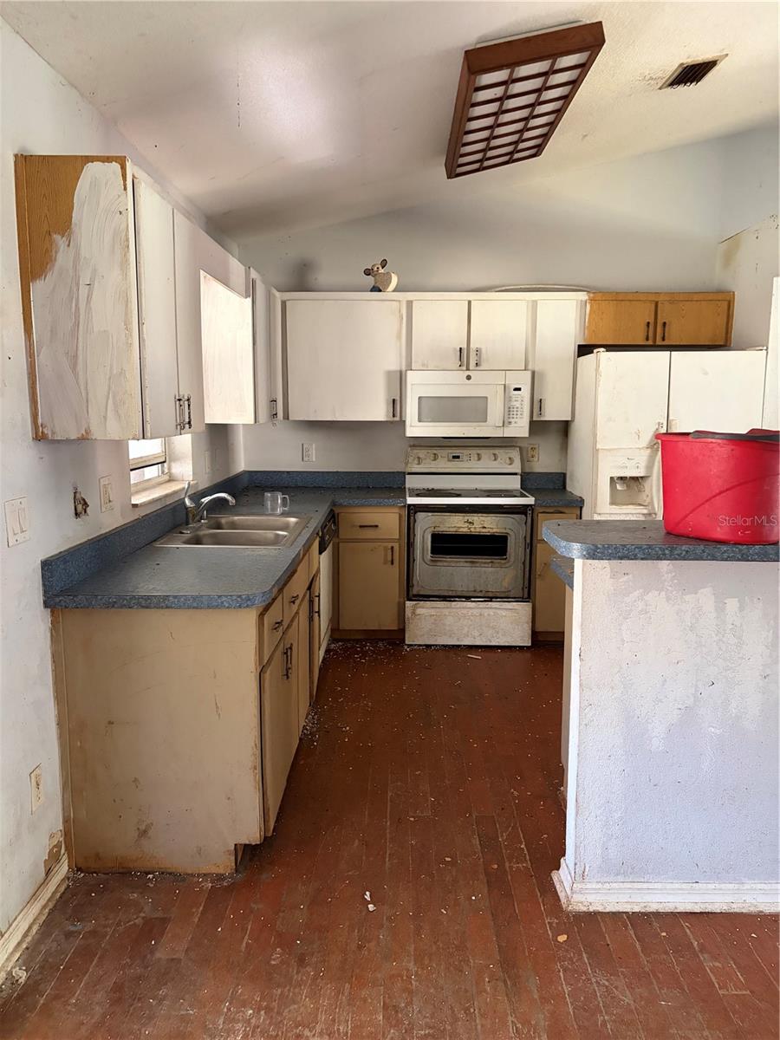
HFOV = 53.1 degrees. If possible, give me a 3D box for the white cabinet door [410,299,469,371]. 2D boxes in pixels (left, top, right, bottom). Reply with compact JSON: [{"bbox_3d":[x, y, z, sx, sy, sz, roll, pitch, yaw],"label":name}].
[{"bbox_3d":[0.306,-1.130,4.794,0.339,0.413,0.022,0,8,1],"label":"white cabinet door"}]

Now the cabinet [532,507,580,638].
[{"bbox_3d":[1.008,0.301,5.008,0.282,0.865,0.621,0,9,1],"label":"cabinet"}]

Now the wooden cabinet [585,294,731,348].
[{"bbox_3d":[1.648,-1.249,4.923,0.906,0.313,0.334,0,9,1],"label":"wooden cabinet"}]

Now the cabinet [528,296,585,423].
[{"bbox_3d":[1.002,-1.017,4.936,0.283,0.765,0.338,0,9,1],"label":"cabinet"}]

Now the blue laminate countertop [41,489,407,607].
[{"bbox_3d":[-0.459,0.022,3.796,1.097,0.041,2.992,0,9,1],"label":"blue laminate countertop"}]

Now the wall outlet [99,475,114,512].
[{"bbox_3d":[-1.006,-0.091,2.776,0.009,0.119,0.116,0,9,1],"label":"wall outlet"}]

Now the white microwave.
[{"bbox_3d":[0.484,-0.737,4.973,0.757,0.402,0.396,0,9,1],"label":"white microwave"}]

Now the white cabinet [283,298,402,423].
[{"bbox_3d":[-0.277,-1.010,4.983,0.730,0.738,0.334,0,9,1],"label":"white cabinet"}]

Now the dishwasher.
[{"bbox_3d":[-0.657,0.391,4.362,0.610,0.863,0.605,0,9,1],"label":"dishwasher"}]

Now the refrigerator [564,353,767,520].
[{"bbox_3d":[1.615,-0.122,4.816,0.925,1.760,0.800,0,9,1],"label":"refrigerator"}]

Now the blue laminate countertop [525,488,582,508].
[{"bbox_3d":[1.002,-0.148,4.912,0.289,0.039,0.642,0,9,1],"label":"blue laminate countertop"}]

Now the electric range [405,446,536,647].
[{"bbox_3d":[0.484,0.145,4.979,0.762,1.180,0.646,0,9,1],"label":"electric range"}]

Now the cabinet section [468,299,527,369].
[{"bbox_3d":[0.664,-1.131,4.790,0.350,0.416,0.030,0,9,1],"label":"cabinet section"}]

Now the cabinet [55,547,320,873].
[{"bbox_3d":[-0.688,0.559,3.229,0.637,0.866,1.676,0,9,1],"label":"cabinet"}]

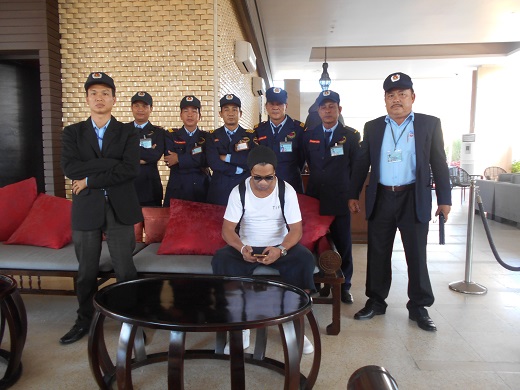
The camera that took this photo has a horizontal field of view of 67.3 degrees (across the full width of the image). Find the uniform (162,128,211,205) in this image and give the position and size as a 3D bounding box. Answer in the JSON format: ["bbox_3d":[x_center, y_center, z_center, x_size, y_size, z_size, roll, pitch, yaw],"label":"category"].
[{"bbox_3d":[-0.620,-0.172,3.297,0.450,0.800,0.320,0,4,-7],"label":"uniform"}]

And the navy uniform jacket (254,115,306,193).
[{"bbox_3d":[0.168,-0.293,3.287,0.460,0.760,0.290,0,5,2],"label":"navy uniform jacket"}]

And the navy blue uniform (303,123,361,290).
[{"bbox_3d":[0.605,0.094,3.238,0.500,1.369,0.300,1,5,13],"label":"navy blue uniform"}]

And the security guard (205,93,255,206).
[{"bbox_3d":[-0.246,0.004,3.310,0.470,1.690,0.340,0,4,-2],"label":"security guard"}]

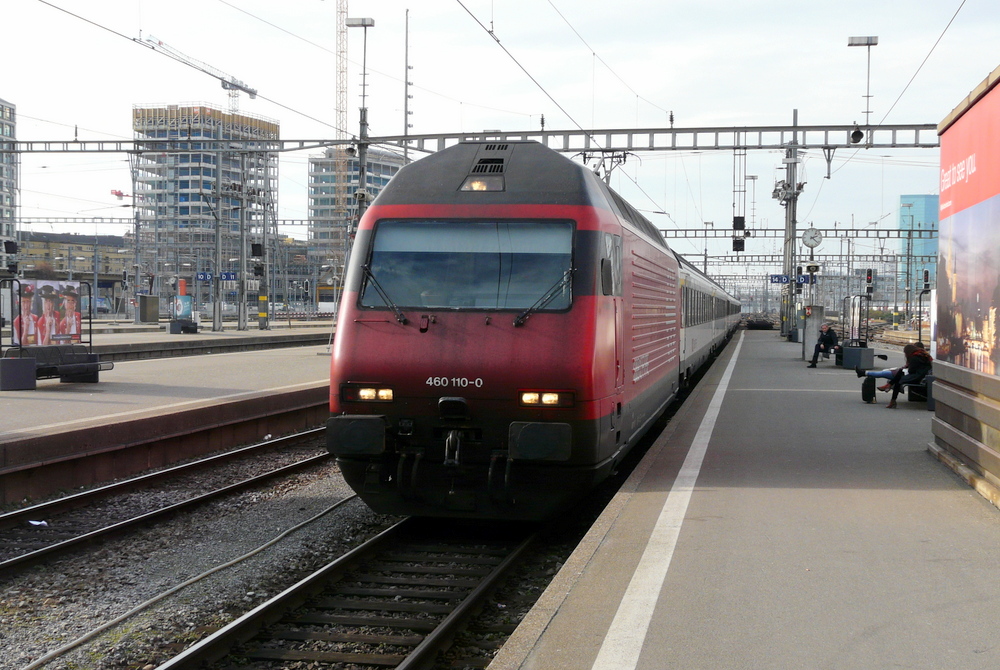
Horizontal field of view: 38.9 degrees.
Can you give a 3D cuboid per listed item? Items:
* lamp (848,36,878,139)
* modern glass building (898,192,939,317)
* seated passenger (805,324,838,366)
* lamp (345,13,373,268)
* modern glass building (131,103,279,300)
[{"bbox_3d":[12.308,-8.352,48.031,1.000,3.508,0.400,1,1,10],"label":"lamp"},{"bbox_3d":[439.515,-81.584,1476.000,47.000,126.000,38.000,1,1,10],"label":"modern glass building"},{"bbox_3d":[10.200,0.358,44.700,0.880,1.360,0.580,0,1,-10],"label":"seated passenger"},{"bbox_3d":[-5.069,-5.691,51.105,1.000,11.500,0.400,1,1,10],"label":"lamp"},{"bbox_3d":[-82.155,-34.214,400.654,22.821,56.163,36.712,1,1,24],"label":"modern glass building"}]

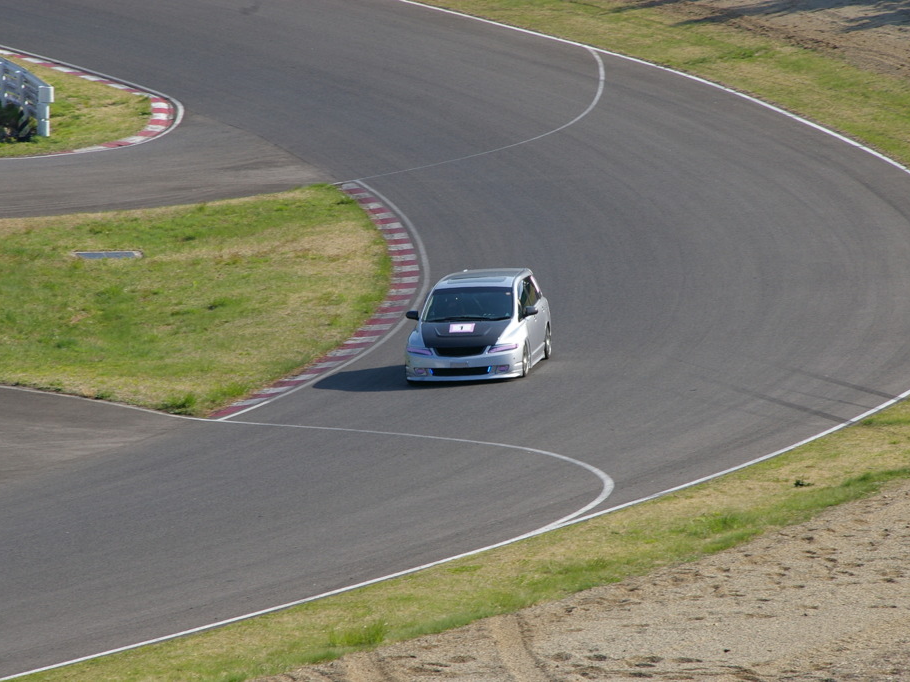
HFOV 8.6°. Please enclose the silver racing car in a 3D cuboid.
[{"bbox_3d":[0.390,-0.275,93.800,1.830,1.500,4.770,-1,5,8],"label":"silver racing car"}]

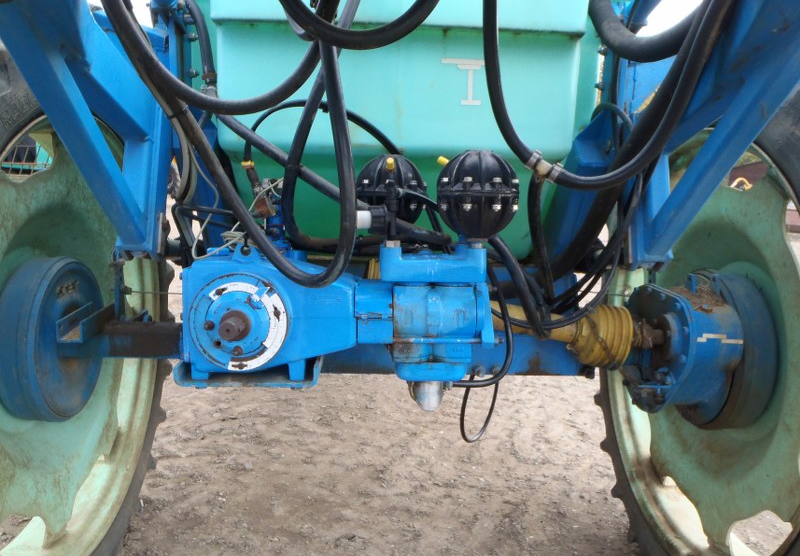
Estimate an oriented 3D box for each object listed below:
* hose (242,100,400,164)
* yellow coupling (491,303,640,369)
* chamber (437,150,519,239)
[{"bbox_3d":[-0.204,-0.378,1.680,0.400,0.155,0.120,1,9,-3],"label":"hose"},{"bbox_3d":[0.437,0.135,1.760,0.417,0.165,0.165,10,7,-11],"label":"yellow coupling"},{"bbox_3d":[0.166,-0.178,1.380,0.175,0.185,0.175,1,9,-3],"label":"chamber"}]

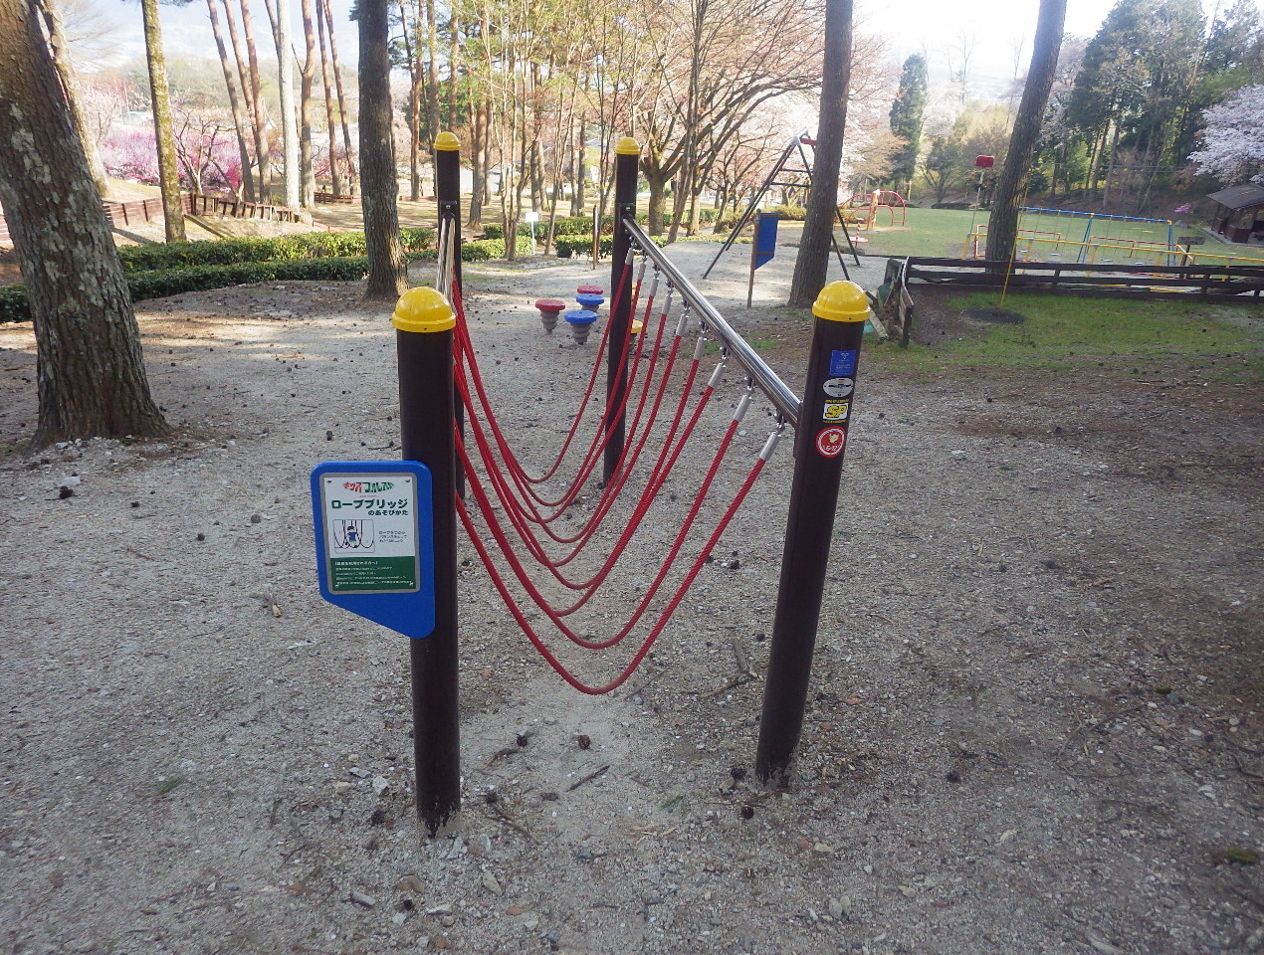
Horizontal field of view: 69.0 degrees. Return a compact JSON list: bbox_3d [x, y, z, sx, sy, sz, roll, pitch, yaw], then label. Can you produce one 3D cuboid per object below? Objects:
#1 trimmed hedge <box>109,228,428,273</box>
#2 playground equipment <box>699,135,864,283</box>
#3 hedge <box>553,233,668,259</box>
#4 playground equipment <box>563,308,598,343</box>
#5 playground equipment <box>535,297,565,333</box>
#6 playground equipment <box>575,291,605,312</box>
[{"bbox_3d":[-5.371,-3.625,14.820,0.750,0.450,5.770,17,25,27],"label":"trimmed hedge"},{"bbox_3d":[2.899,-5.088,16.993,2.650,2.470,1.950,7,26,8],"label":"playground equipment"},{"bbox_3d":[-0.403,-4.656,18.621,2.240,0.440,0.750,0,26,-7],"label":"hedge"},{"bbox_3d":[-0.514,-1.500,9.325,0.330,0.310,0.330,3,25,0],"label":"playground equipment"},{"bbox_3d":[-0.899,-1.770,10.149,0.330,0.310,0.330,3,25,0],"label":"playground equipment"},{"bbox_3d":[-0.494,-1.976,10.815,0.330,0.310,0.330,3,25,0],"label":"playground equipment"}]

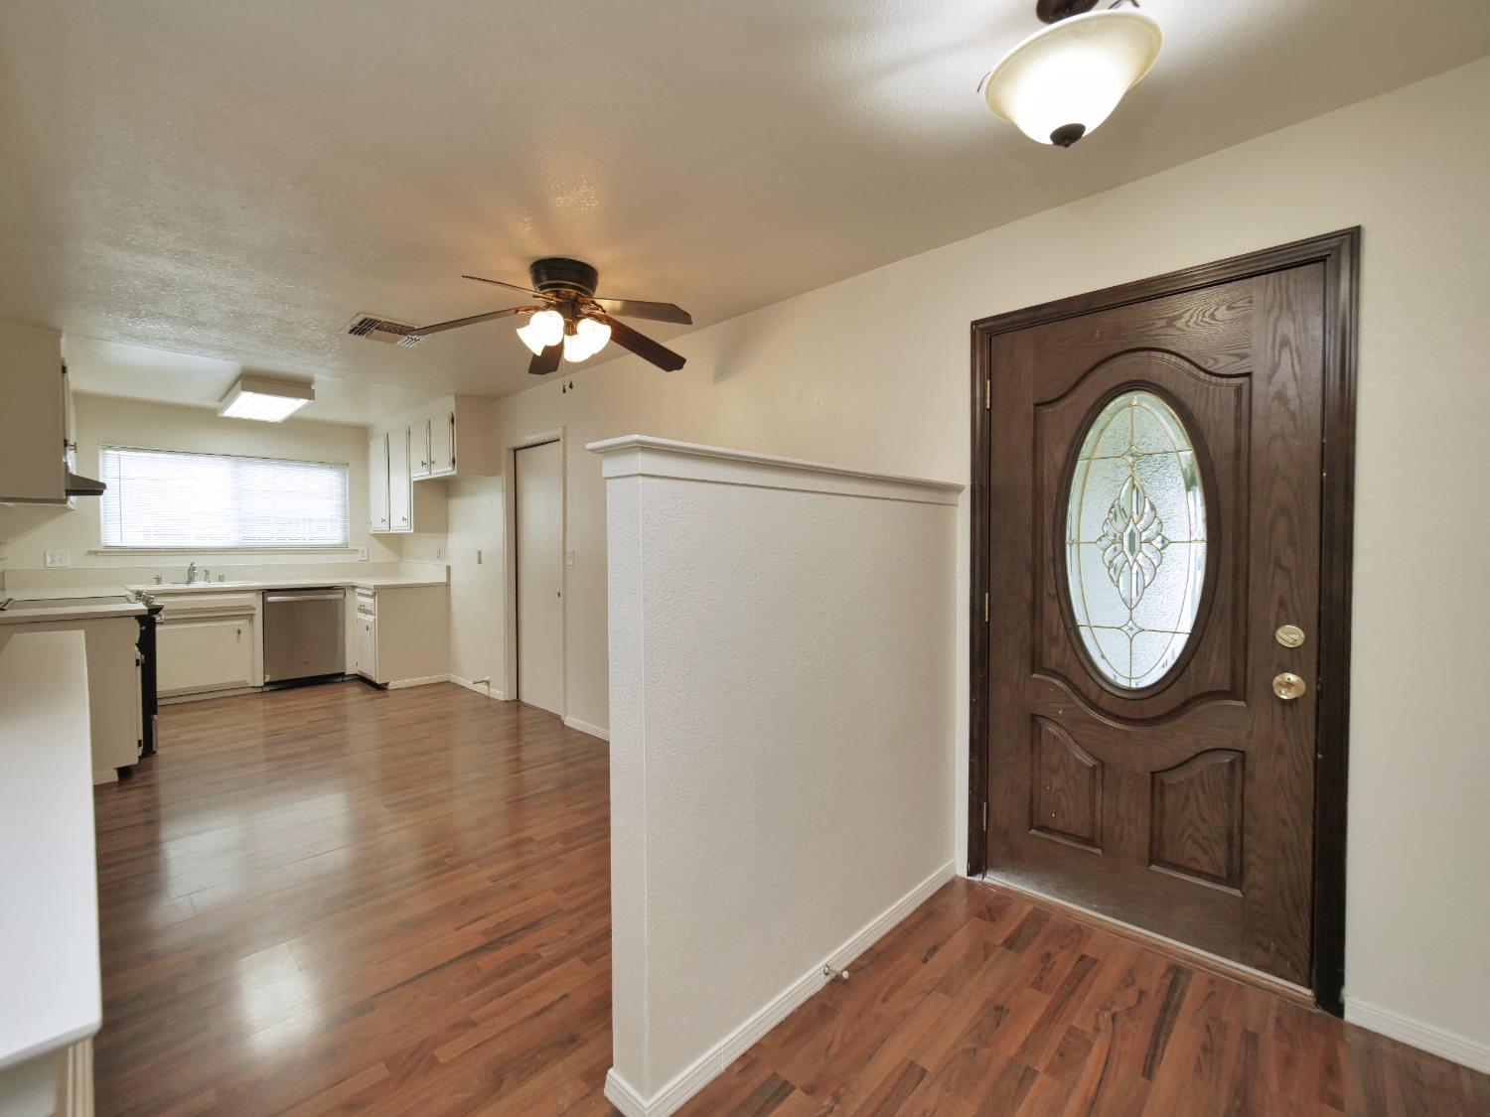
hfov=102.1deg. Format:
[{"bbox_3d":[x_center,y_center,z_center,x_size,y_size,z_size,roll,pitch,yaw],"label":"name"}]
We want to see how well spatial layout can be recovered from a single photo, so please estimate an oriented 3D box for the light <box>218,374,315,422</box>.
[{"bbox_3d":[-3.851,-1.246,4.815,1.190,0.110,0.430,1,2,42],"label":"light"}]

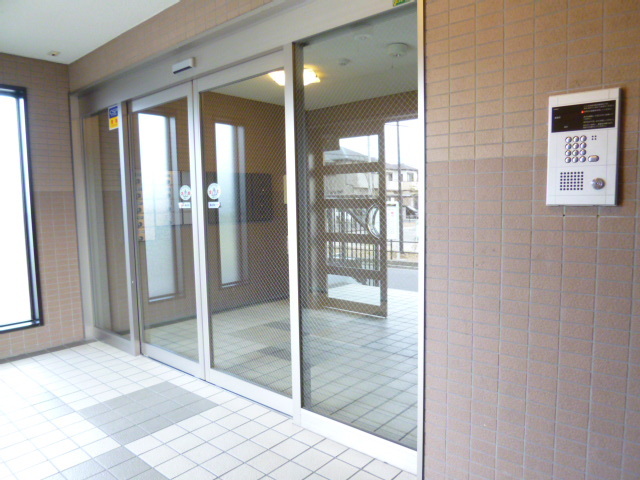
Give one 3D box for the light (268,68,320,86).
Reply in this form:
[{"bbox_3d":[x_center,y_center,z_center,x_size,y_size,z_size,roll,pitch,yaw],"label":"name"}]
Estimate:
[{"bbox_3d":[-0.235,-1.498,4.090,0.340,0.080,0.340,3,6,40],"label":"light"}]

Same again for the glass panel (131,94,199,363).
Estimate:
[{"bbox_3d":[-1.123,-0.048,3.306,0.840,2.030,0.060,3,6,40],"label":"glass panel"}]

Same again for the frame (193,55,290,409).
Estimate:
[{"bbox_3d":[-0.470,-0.016,2.755,0.850,2.050,0.070,3,6,40],"label":"frame"}]

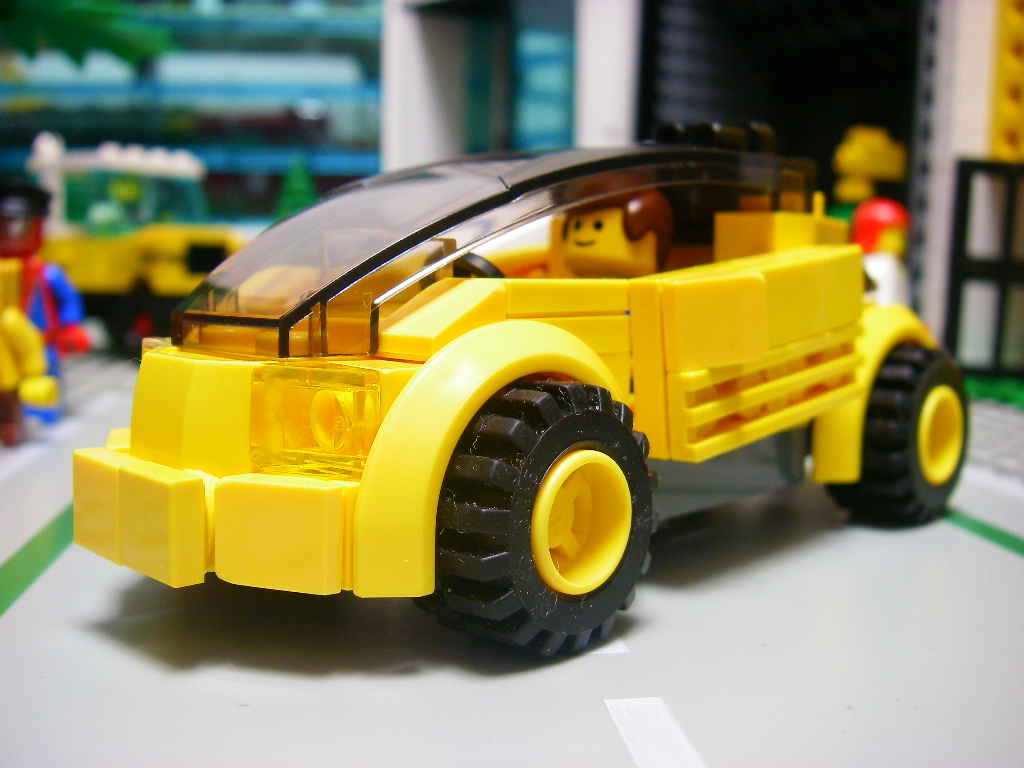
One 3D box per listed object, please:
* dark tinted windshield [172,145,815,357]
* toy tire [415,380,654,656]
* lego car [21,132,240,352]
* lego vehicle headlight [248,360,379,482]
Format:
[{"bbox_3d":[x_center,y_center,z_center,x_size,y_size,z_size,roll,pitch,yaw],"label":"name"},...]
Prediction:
[{"bbox_3d":[-0.001,-0.015,0.115,0.032,0.020,0.066,7,9,44],"label":"dark tinted windshield"},{"bbox_3d":[0.001,0.010,0.090,0.012,0.021,0.021,7,9,44],"label":"toy tire"},{"bbox_3d":[-0.120,-0.046,0.371,0.074,0.065,0.044,0,7,-12],"label":"lego car"},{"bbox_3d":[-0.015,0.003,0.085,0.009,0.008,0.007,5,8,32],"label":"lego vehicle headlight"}]

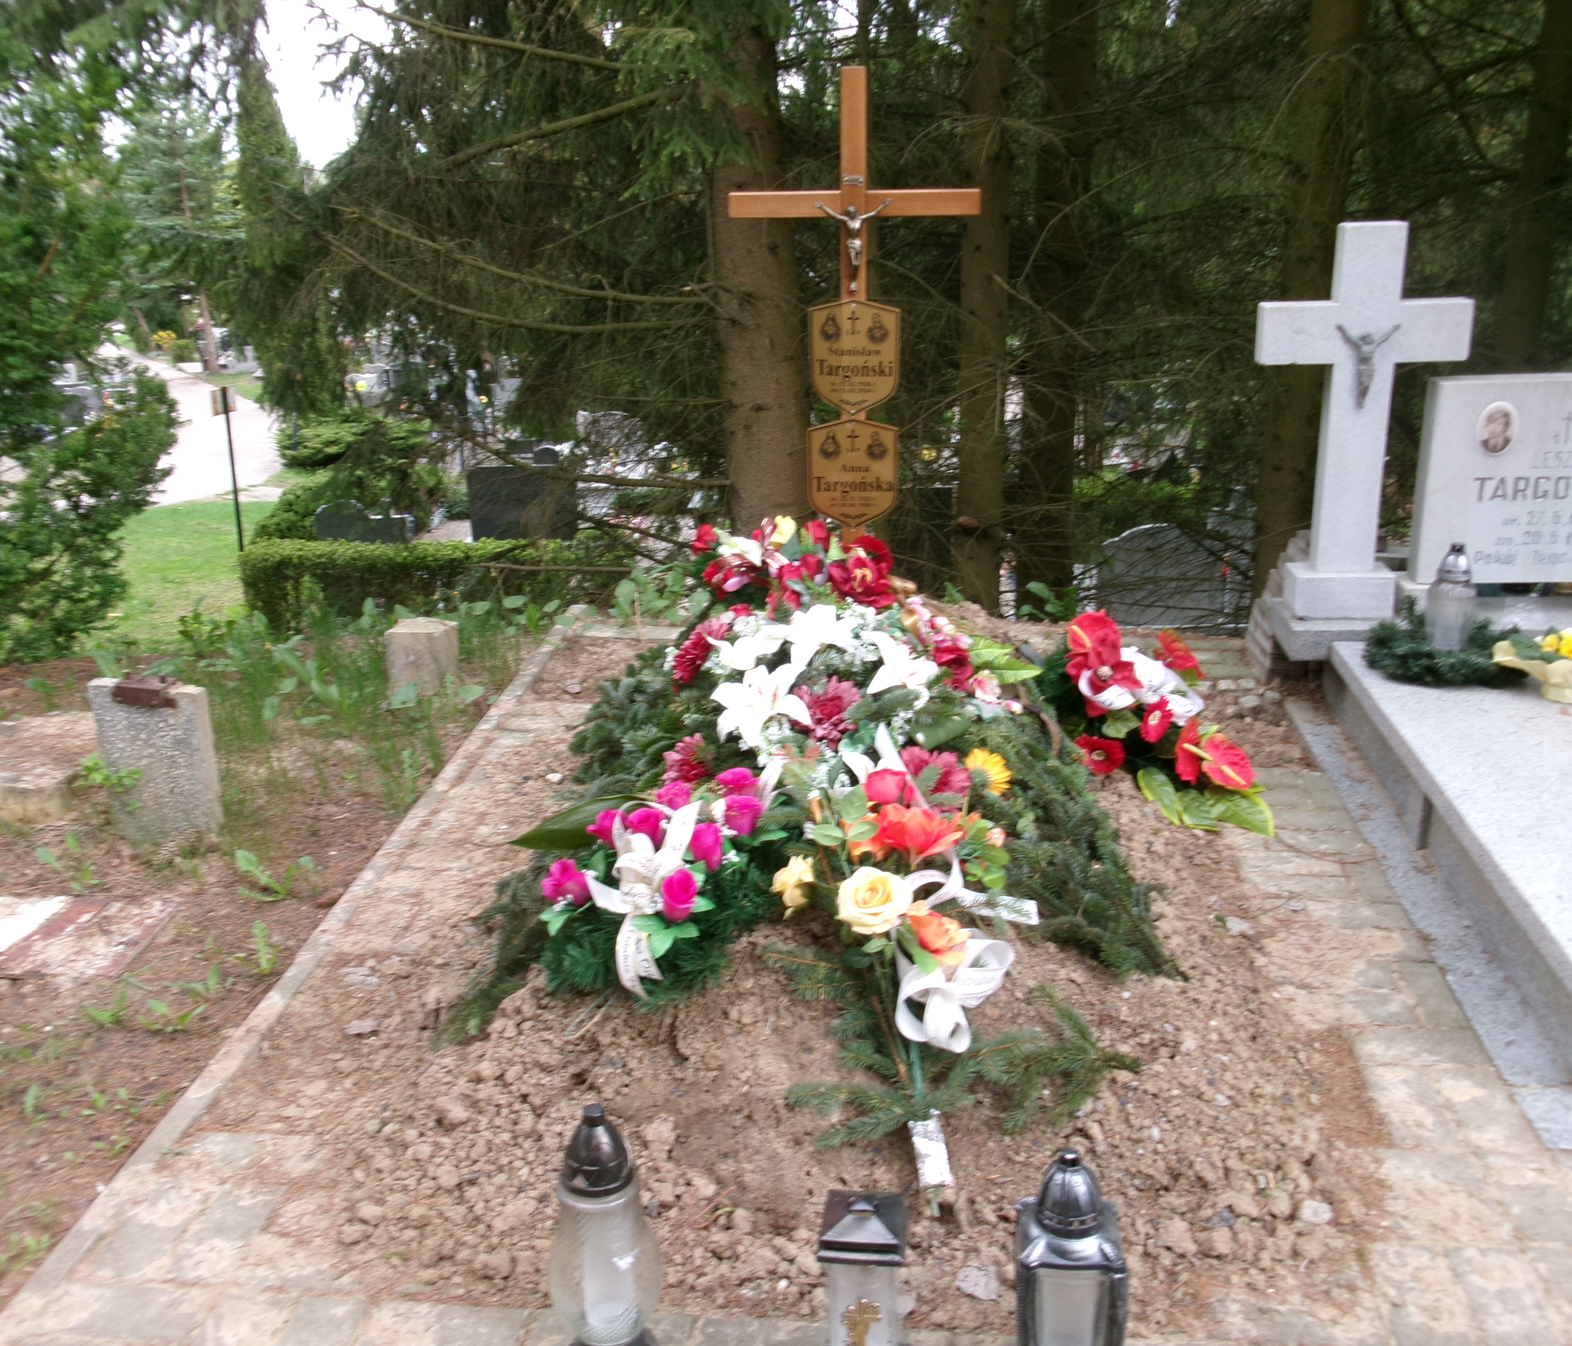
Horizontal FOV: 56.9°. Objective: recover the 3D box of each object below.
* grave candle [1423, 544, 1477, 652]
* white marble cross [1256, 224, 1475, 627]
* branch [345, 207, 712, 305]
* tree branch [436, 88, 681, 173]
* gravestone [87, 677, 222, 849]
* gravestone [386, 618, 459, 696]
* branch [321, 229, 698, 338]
[{"bbox_3d":[1.543,-0.171,3.367,0.115,0.265,0.115,1,17,6],"label":"grave candle"},{"bbox_3d":[1.387,-0.606,3.540,0.480,0.940,0.125,2,17,8],"label":"white marble cross"},{"bbox_3d":[-0.796,-1.262,4.420,1.120,0.290,0.300,1,17,6],"label":"branch"},{"bbox_3d":[-0.675,-1.607,4.300,0.740,0.250,0.220,1,17,6],"label":"tree branch"},{"bbox_3d":[-1.335,0.190,3.090,0.240,0.345,0.070,3,17,14],"label":"gravestone"},{"bbox_3d":[-0.977,-0.042,3.905,0.150,0.190,0.125,-2,17,-5],"label":"gravestone"},{"bbox_3d":[-0.847,-1.189,4.420,1.170,0.310,0.320,1,17,6],"label":"branch"}]

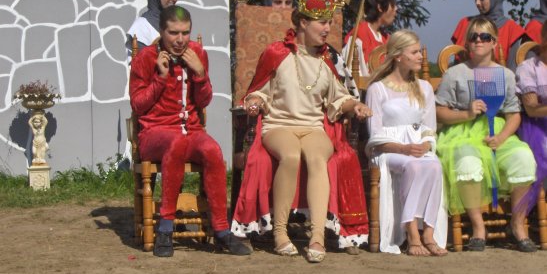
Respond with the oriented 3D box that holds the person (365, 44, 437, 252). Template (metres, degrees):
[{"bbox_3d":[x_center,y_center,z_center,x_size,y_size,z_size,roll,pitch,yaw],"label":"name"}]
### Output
[{"bbox_3d":[0.724,-0.007,7.110,0.450,1.220,0.740,-1,3,-15],"label":"person"}]

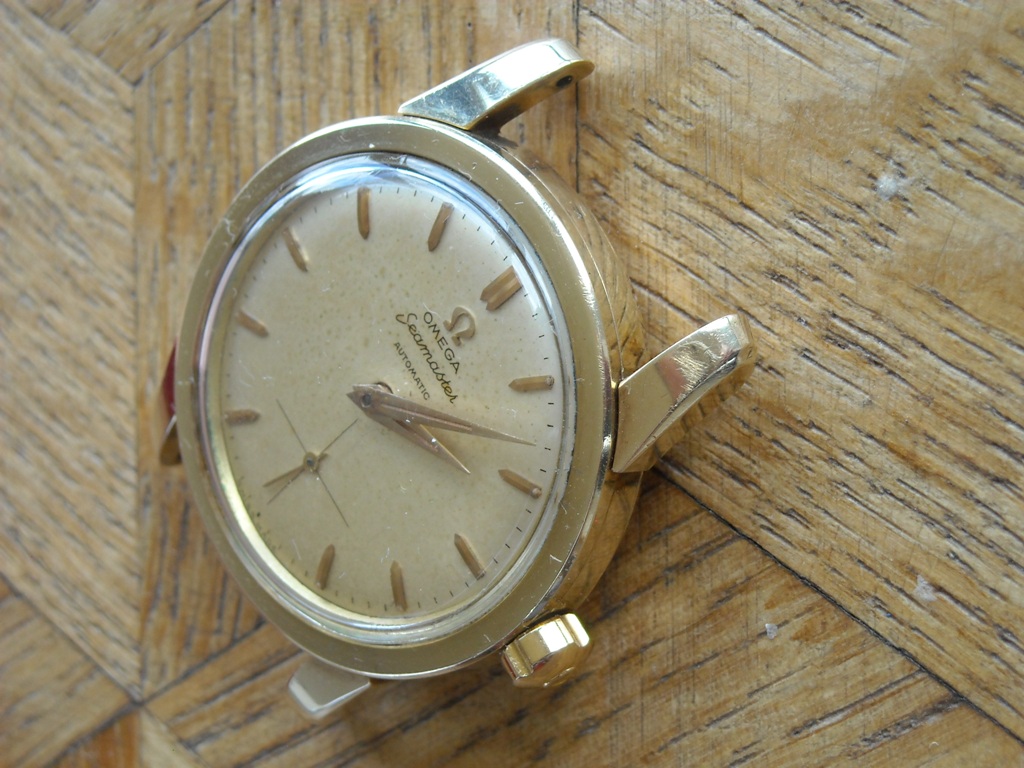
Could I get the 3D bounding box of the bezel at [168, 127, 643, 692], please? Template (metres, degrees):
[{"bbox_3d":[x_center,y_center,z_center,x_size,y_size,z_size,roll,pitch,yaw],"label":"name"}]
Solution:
[{"bbox_3d":[-0.007,0.001,0.170,0.034,0.005,0.034,2,93,36],"label":"bezel"}]

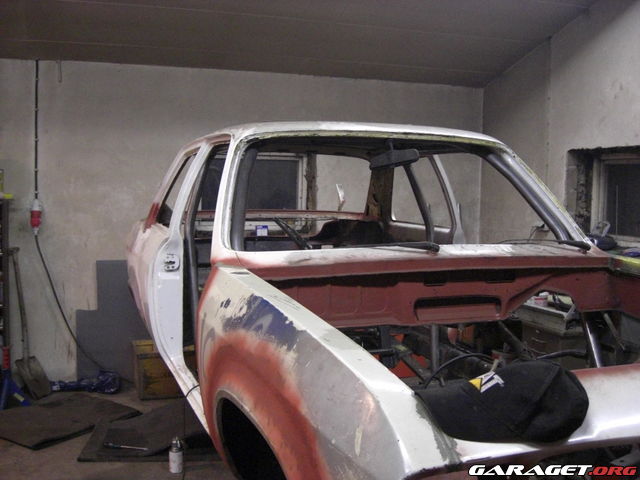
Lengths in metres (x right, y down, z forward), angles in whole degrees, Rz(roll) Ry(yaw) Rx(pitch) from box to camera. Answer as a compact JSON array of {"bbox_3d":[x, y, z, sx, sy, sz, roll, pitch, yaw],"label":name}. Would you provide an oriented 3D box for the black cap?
[{"bbox_3d":[0.270,0.238,1.040,0.265,0.105,0.175,0,11,-17],"label":"black cap"}]

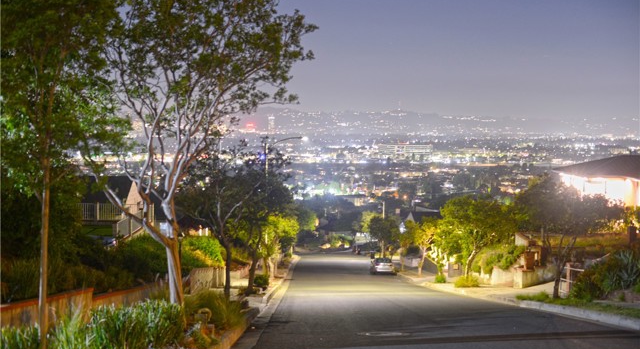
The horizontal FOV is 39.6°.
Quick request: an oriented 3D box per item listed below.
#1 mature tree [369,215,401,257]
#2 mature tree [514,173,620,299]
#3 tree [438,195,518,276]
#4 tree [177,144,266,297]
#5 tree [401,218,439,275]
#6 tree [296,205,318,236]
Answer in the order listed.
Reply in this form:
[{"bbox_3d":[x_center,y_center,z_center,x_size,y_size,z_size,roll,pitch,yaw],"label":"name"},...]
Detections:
[{"bbox_3d":[7.770,7.590,107.000,3.860,5.540,3.740,0,3,0],"label":"mature tree"},{"bbox_3d":[9.800,2.440,35.000,4.260,4.890,4.130,0,3,0],"label":"mature tree"},{"bbox_3d":[9.760,4.000,55.000,4.830,5.510,4.690,0,3,0],"label":"tree"},{"bbox_3d":[-3.770,1.820,34.000,3.520,5.940,3.420,0,3,0],"label":"tree"},{"bbox_3d":[8.410,6.170,75.000,3.210,4.900,3.110,0,3,0],"label":"tree"},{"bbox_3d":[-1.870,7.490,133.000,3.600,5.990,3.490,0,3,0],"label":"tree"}]

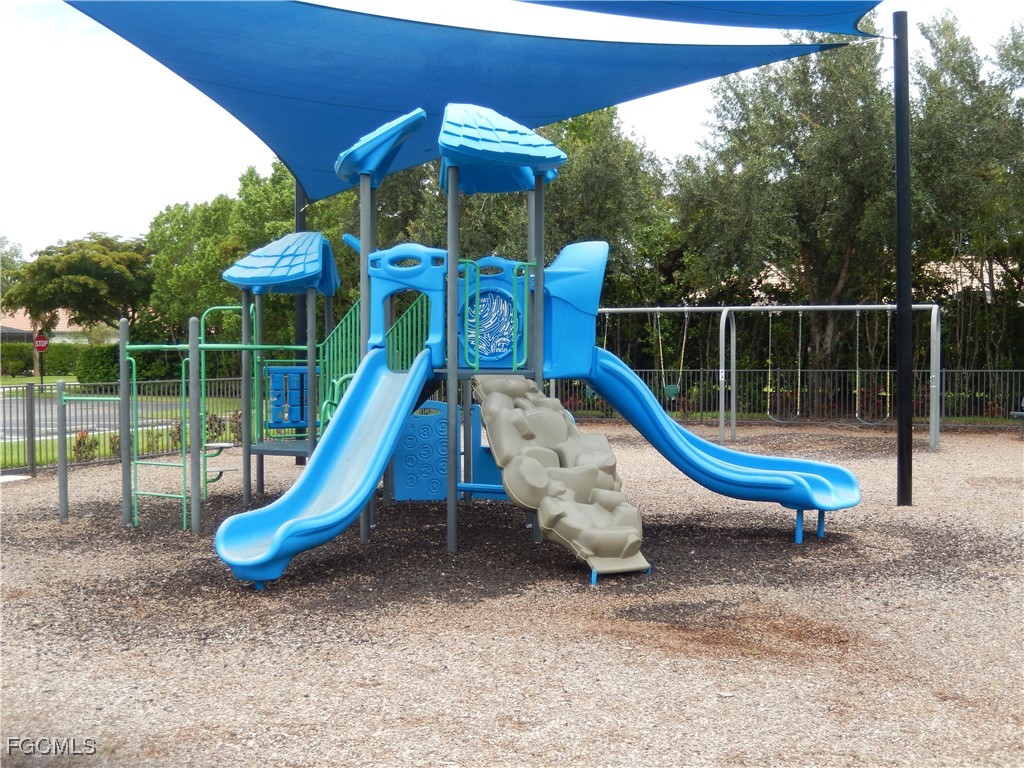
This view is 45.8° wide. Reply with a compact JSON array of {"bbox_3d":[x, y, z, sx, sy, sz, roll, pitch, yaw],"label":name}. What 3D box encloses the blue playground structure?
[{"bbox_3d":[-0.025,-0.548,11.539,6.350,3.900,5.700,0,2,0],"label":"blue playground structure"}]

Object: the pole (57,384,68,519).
[{"bbox_3d":[-4.476,0.676,12.078,0.095,1.422,0.095,0,2,0],"label":"pole"}]

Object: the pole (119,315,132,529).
[{"bbox_3d":[-3.756,0.379,11.798,0.095,2.031,0.095,0,2,0],"label":"pole"}]

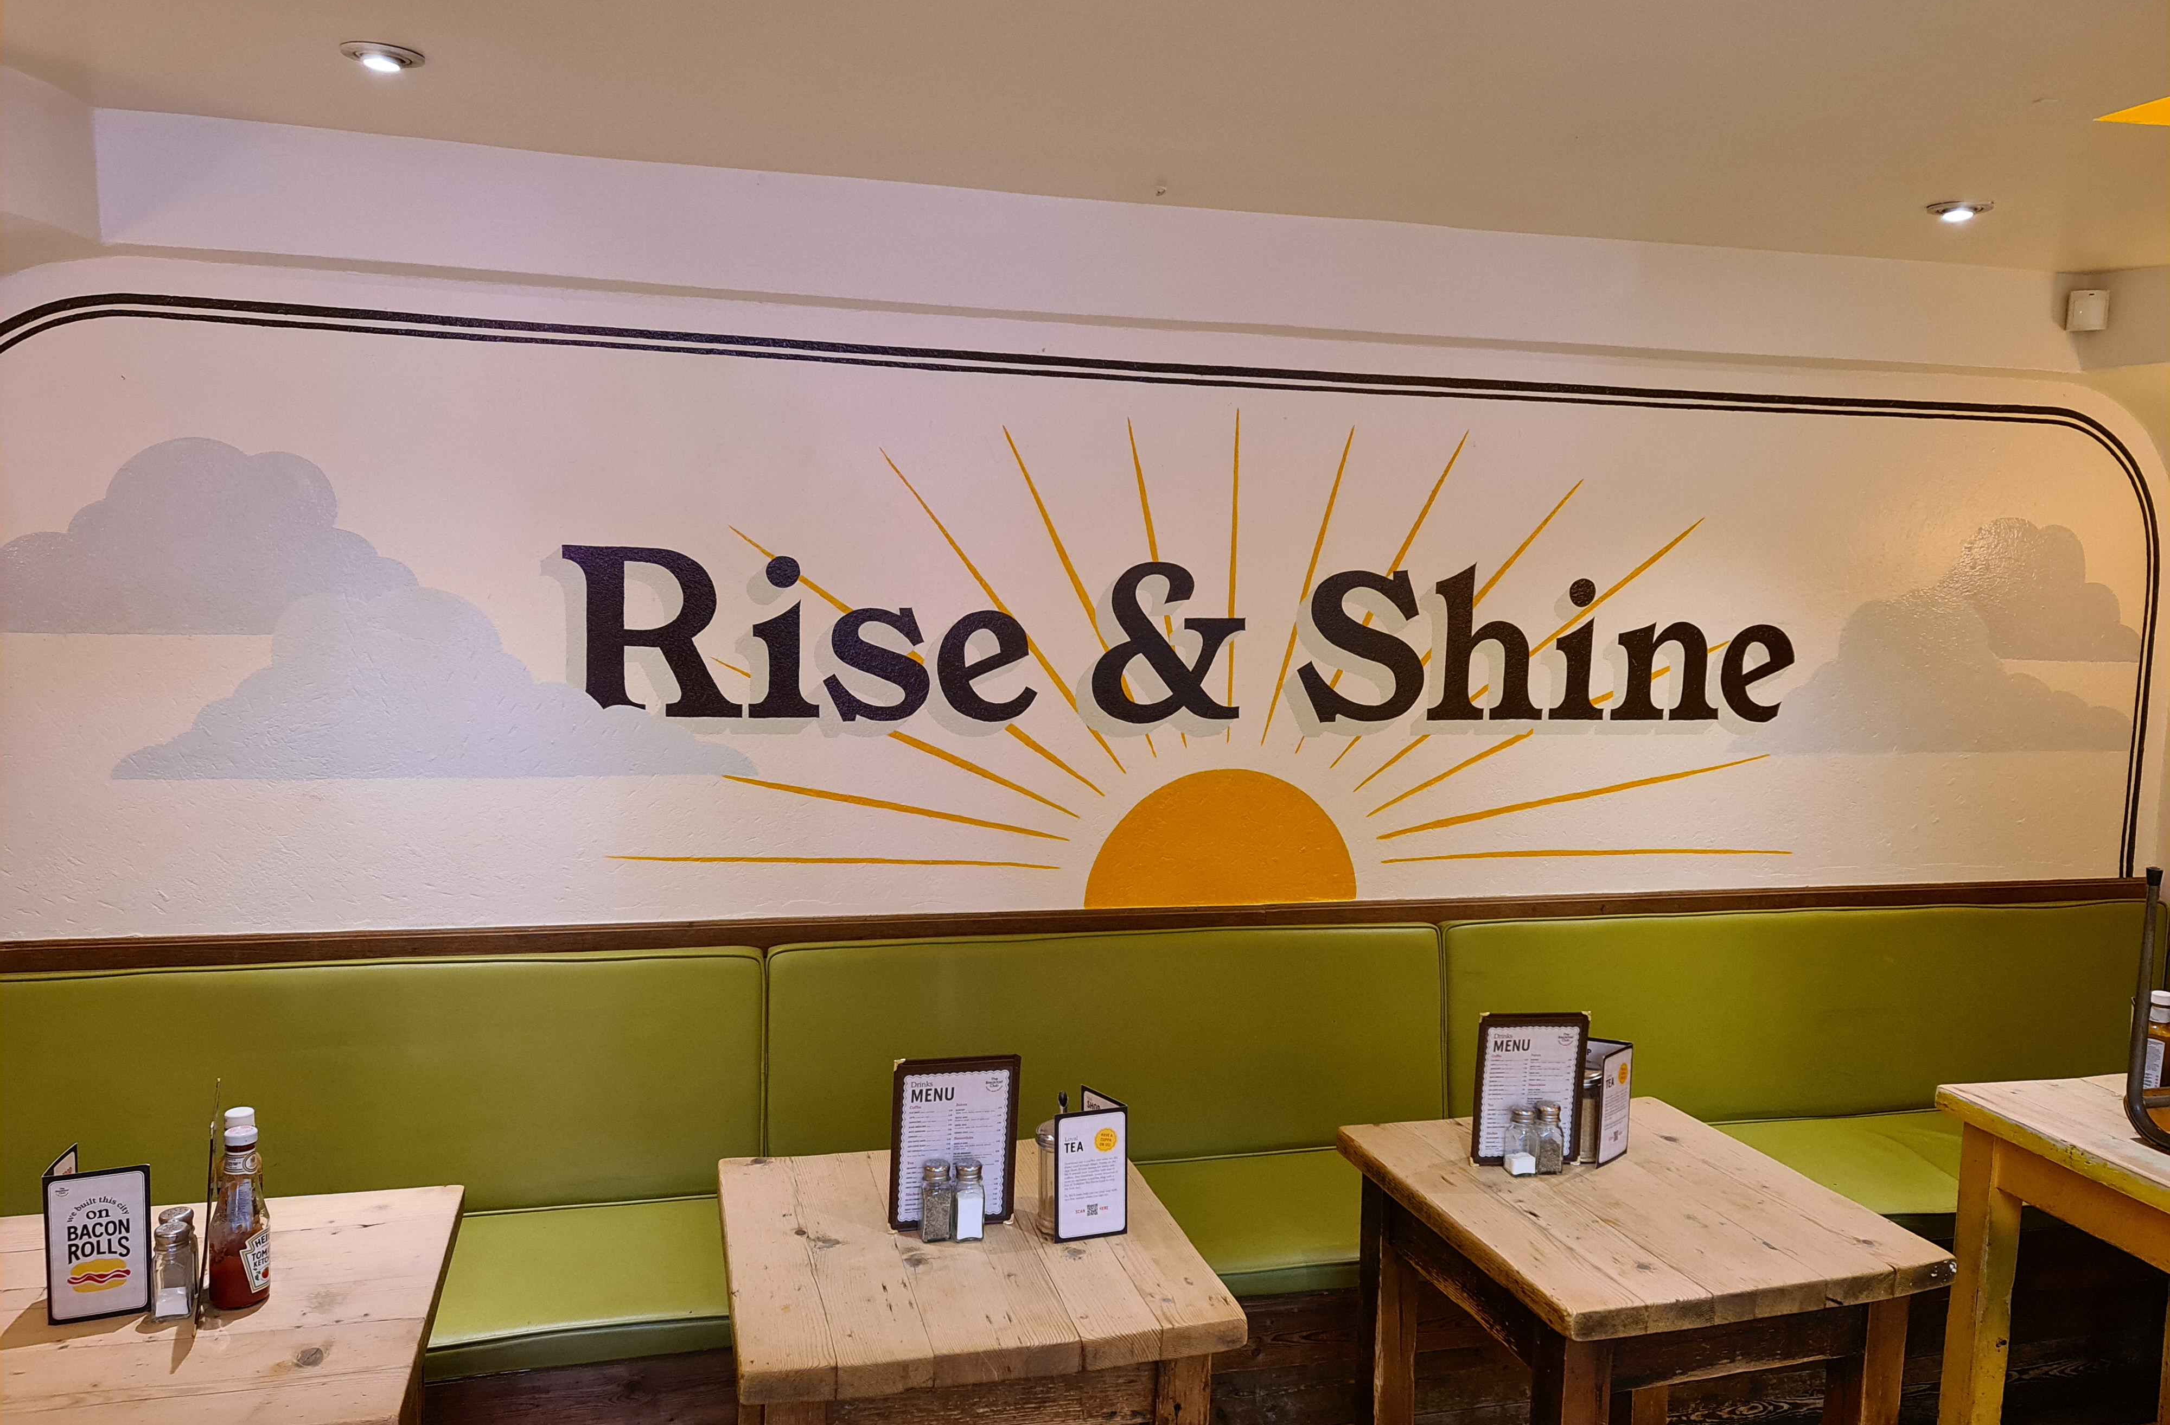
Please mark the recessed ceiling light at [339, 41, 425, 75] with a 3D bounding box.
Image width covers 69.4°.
[{"bbox_3d":[-0.956,-0.888,2.136,0.106,0.026,0.106,0,6,-15],"label":"recessed ceiling light"}]

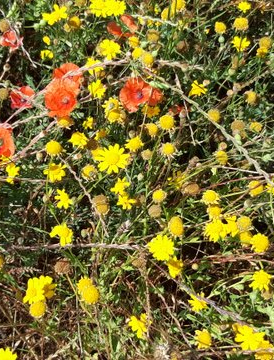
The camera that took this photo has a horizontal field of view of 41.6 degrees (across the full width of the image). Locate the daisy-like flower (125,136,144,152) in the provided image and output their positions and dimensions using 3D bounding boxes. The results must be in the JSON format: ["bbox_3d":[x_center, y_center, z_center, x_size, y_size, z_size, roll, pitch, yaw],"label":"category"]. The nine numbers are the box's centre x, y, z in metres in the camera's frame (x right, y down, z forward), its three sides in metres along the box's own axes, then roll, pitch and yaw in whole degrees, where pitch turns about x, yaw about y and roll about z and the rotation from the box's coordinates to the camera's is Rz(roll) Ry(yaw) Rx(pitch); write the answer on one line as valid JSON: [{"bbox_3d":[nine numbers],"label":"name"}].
[{"bbox_3d":[-0.004,-0.051,0.528,0.026,0.013,0.026,0,64,0],"label":"daisy-like flower"}]

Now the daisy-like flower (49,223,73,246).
[{"bbox_3d":[-0.115,0.083,0.550,0.037,0.018,0.037,0,57,0],"label":"daisy-like flower"}]

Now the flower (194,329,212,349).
[{"bbox_3d":[0.094,0.227,0.516,0.028,0.018,0.028,15,64,-34],"label":"flower"}]

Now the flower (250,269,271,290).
[{"bbox_3d":[0.184,0.148,0.538,0.034,0.017,0.034,-2,72,5],"label":"flower"}]

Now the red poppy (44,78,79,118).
[{"bbox_3d":[-0.130,-0.140,0.620,0.058,0.030,0.058,0,60,-7],"label":"red poppy"}]

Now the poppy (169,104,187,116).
[{"bbox_3d":[0.079,-0.133,0.690,0.042,0.025,0.042,0,57,0],"label":"poppy"}]

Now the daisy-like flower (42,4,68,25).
[{"bbox_3d":[-0.162,-0.326,0.710,0.048,0.018,0.048,0,57,0],"label":"daisy-like flower"}]

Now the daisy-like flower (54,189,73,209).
[{"bbox_3d":[-0.118,0.030,0.580,0.033,0.015,0.033,0,70,0],"label":"daisy-like flower"}]

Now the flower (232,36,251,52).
[{"bbox_3d":[0.188,-0.244,0.649,0.036,0.018,0.036,0,37,0],"label":"flower"}]

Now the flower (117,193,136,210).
[{"bbox_3d":[-0.015,0.031,0.503,0.025,0.011,0.025,0,66,0],"label":"flower"}]

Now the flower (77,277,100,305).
[{"bbox_3d":[-0.072,0.164,0.534,0.033,0.025,0.042,2,66,-5],"label":"flower"}]

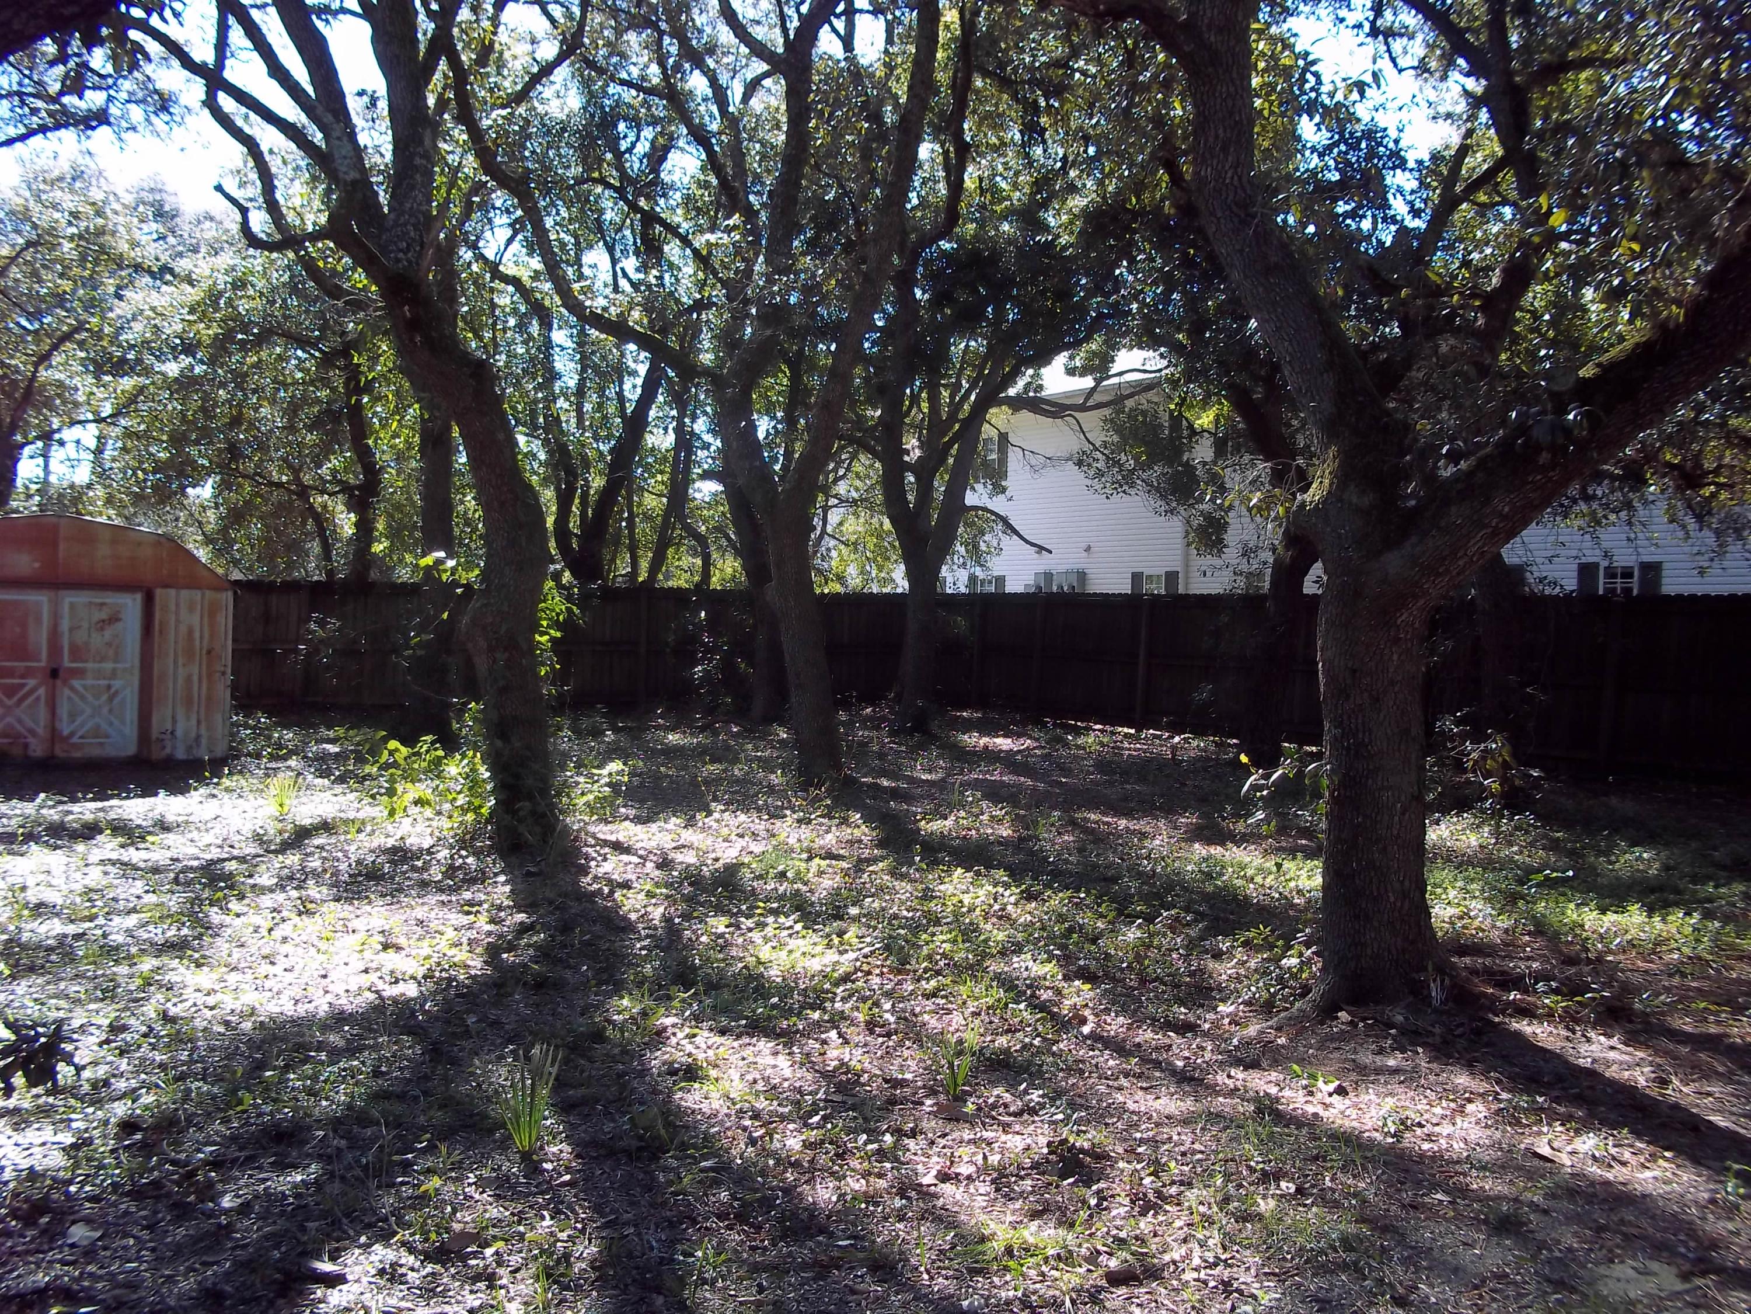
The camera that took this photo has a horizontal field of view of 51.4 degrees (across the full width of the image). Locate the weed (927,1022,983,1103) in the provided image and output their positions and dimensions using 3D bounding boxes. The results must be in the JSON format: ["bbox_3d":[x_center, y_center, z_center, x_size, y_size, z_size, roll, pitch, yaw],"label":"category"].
[{"bbox_3d":[0.244,1.274,5.751,0.172,0.239,0.163,1,2,3],"label":"weed"}]

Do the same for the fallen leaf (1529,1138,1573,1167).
[{"bbox_3d":[1.936,1.419,5.222,0.116,0.040,0.104,2,2,21],"label":"fallen leaf"}]

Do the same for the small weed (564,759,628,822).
[{"bbox_3d":[-1.989,0.939,13.022,0.446,0.422,0.424,1,2,-9],"label":"small weed"}]

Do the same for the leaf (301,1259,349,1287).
[{"bbox_3d":[-1.250,1.397,4.140,0.103,0.030,0.067,1,2,-17],"label":"leaf"}]

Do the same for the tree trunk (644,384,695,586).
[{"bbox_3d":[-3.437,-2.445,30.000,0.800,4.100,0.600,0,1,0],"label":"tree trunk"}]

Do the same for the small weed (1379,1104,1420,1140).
[{"bbox_3d":[1.571,1.395,5.465,0.123,0.061,0.111,2,2,16],"label":"small weed"}]

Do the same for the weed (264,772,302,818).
[{"bbox_3d":[-4.160,0.969,12.771,0.261,0.298,0.248,1,2,-18],"label":"weed"}]

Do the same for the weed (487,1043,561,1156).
[{"bbox_3d":[-0.985,1.238,5.100,0.201,0.305,0.191,1,2,-11],"label":"weed"}]

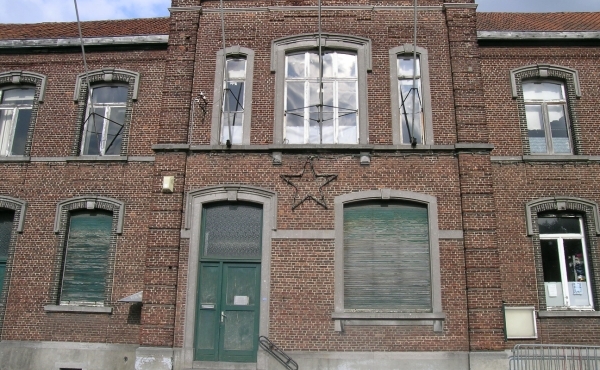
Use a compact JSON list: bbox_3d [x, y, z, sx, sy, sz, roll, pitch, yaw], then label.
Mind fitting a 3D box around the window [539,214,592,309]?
[{"bbox_3d":[6.423,1.829,11.738,1.100,2.360,0.130,0,-14,3],"label":"window"}]

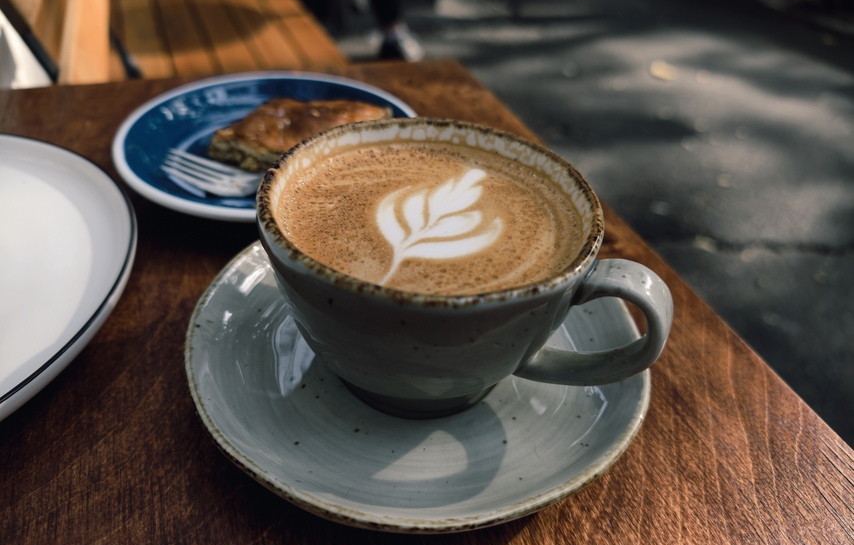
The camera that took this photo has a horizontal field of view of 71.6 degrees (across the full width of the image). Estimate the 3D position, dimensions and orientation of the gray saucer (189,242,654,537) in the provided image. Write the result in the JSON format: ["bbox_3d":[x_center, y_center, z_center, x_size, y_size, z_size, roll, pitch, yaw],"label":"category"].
[{"bbox_3d":[-0.003,0.024,0.216,0.156,0.021,0.156,4,39,-3],"label":"gray saucer"}]

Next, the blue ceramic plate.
[{"bbox_3d":[-0.077,-0.065,0.314,0.161,0.022,0.161,4,39,-3],"label":"blue ceramic plate"}]

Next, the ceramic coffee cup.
[{"bbox_3d":[0.011,0.006,0.195,0.128,0.067,0.101,19,40,15],"label":"ceramic coffee cup"}]

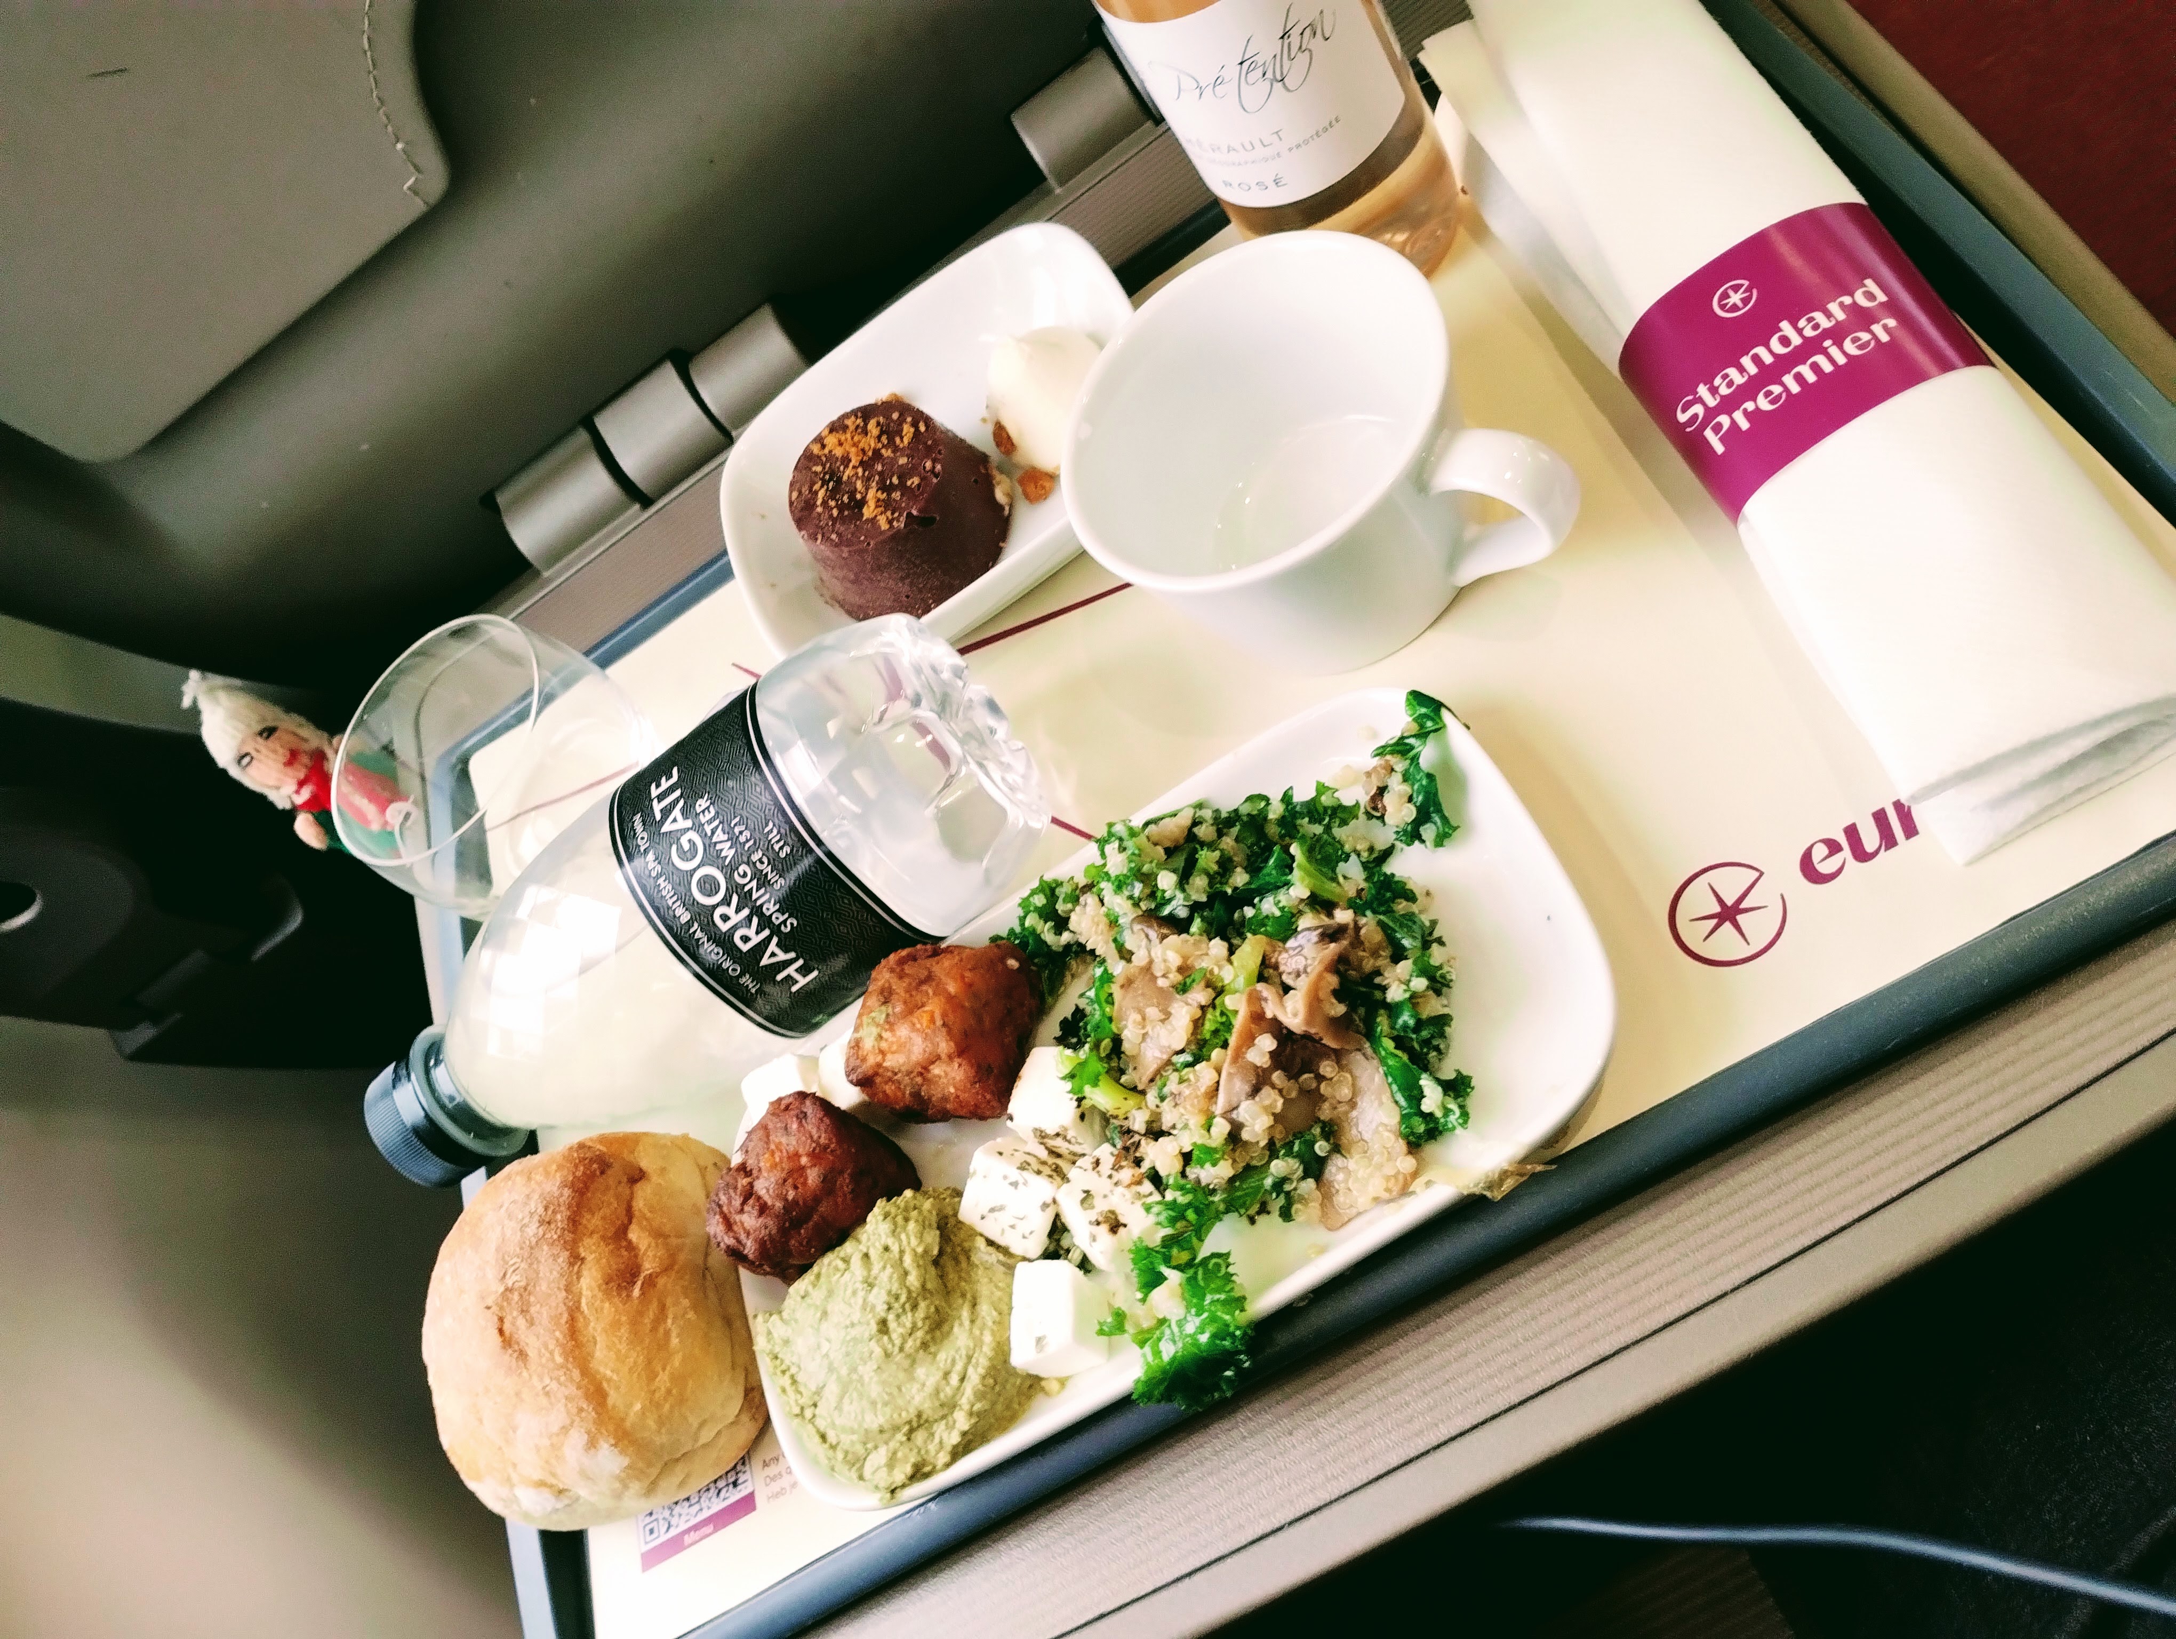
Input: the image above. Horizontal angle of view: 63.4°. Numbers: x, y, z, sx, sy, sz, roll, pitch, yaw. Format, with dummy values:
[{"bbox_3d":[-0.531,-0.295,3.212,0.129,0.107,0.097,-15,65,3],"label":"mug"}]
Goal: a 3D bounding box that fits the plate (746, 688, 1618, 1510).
[{"bbox_3d":[0.010,0.054,0.333,0.177,0.023,0.098,-34,55,13],"label":"plate"}]

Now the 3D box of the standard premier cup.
[{"bbox_3d":[0.052,-0.063,0.343,0.102,0.057,0.078,18,77,35],"label":"standard premier cup"}]

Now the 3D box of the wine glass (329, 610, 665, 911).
[{"bbox_3d":[-0.133,-0.007,0.422,0.069,0.063,0.069,-32,55,14],"label":"wine glass"}]

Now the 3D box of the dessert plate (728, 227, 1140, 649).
[{"bbox_3d":[-0.033,-0.085,0.426,0.115,0.023,0.098,-31,55,14],"label":"dessert plate"}]

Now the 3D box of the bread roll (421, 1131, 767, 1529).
[{"bbox_3d":[-0.101,0.103,0.361,0.085,0.047,0.078,-13,62,25],"label":"bread roll"}]

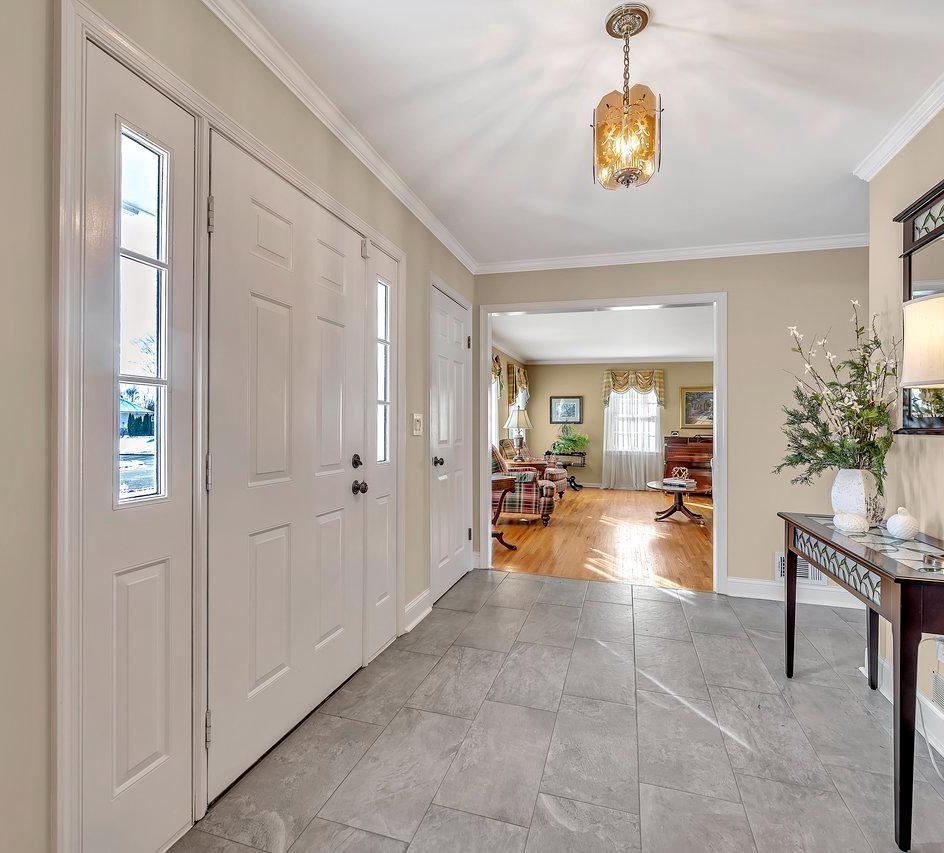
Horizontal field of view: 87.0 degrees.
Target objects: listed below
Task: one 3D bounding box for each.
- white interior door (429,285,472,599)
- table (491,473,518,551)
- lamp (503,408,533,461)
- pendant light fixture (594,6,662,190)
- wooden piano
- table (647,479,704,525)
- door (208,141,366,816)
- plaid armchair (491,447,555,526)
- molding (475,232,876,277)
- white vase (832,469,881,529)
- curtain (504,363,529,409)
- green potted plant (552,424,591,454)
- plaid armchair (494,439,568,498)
[{"bbox_3d":[-0.147,0.122,3.545,0.045,2.035,0.775,1,0,17],"label":"white interior door"},{"bbox_3d":[0.052,0.822,4.746,0.560,0.670,0.560,0,0,-28],"label":"table"},{"bbox_3d":[0.668,0.112,7.171,0.430,0.760,0.430,1,0,17],"label":"lamp"},{"bbox_3d":[0.485,-1.012,1.559,0.210,0.530,0.210,1,0,17],"label":"pendant light fixture"},{"bbox_3d":[4.058,0.681,8.514,1.420,0.970,0.600,1,0,17],"label":"wooden piano"},{"bbox_3d":[2.600,0.956,6.229,0.760,0.430,0.820,0,0,17],"label":"table"},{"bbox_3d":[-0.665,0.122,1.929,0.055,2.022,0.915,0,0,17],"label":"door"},{"bbox_3d":[0.569,0.665,6.104,0.920,0.960,0.760,1,0,13],"label":"plaid armchair"},{"bbox_3d":[1.280,-1.222,3.559,2.660,0.080,0.060,1,0,17],"label":"molding"},{"bbox_3d":[1.627,0.297,2.090,0.187,0.228,0.187,0,0,17],"label":"white vase"},{"bbox_3d":[0.837,-0.720,9.158,0.180,0.730,1.020,1,0,17],"label":"curtain"},{"bbox_3d":[1.814,0.237,9.090,0.680,0.540,0.500,0,0,17],"label":"green potted plant"},{"bbox_3d":[1.130,0.662,8.233,0.920,0.960,0.770,1,0,13],"label":"plaid armchair"}]

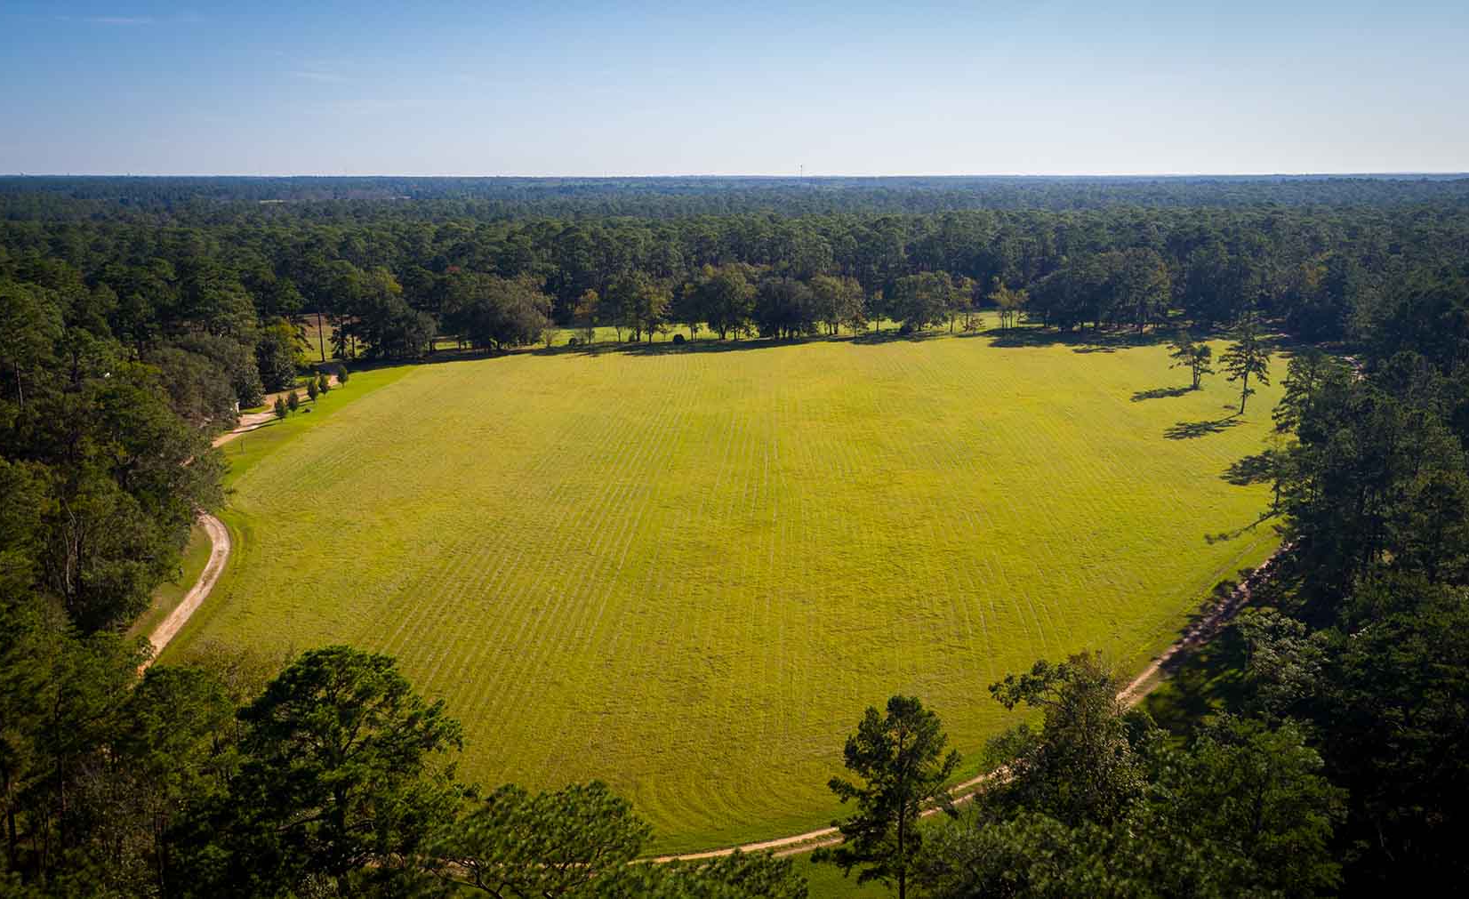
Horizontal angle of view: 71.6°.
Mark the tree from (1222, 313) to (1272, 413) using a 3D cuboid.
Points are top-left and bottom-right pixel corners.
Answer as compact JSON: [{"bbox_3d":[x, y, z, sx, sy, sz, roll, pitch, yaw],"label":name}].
[{"bbox_3d":[117.550,-19.670,233.570,11.760,23.600,11.410,0,15,0],"label":"tree"}]

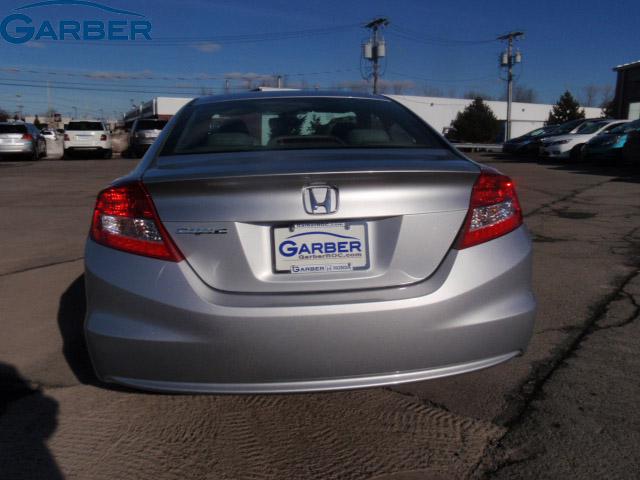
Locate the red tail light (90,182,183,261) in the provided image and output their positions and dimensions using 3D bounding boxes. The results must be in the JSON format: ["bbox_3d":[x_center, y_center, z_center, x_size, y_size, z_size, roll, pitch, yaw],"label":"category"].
[{"bbox_3d":[-0.646,-0.081,1.772,0.380,0.270,0.350,-2,12,-5],"label":"red tail light"}]

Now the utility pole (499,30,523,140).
[{"bbox_3d":[16.000,-12.930,44.303,0.900,8.932,2.300,-8,14,-29],"label":"utility pole"}]

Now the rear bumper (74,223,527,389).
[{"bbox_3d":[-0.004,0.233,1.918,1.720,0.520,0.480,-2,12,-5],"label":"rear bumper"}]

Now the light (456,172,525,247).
[{"bbox_3d":[0.628,-0.130,1.886,0.380,0.270,0.350,-2,12,-5],"label":"light"}]

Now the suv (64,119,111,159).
[{"bbox_3d":[-11.402,-5.095,25.600,1.850,1.690,4.500,-5,13,-20],"label":"suv"}]

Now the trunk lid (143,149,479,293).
[{"bbox_3d":[-0.015,-0.082,1.911,1.240,0.440,0.520,-2,12,-5],"label":"trunk lid"}]

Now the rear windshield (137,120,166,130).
[{"bbox_3d":[-7.957,-5.417,24.491,1.330,0.450,0.300,-5,13,-20],"label":"rear windshield"}]

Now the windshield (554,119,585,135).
[{"bbox_3d":[9.879,-4.478,20.335,0.750,0.500,1.380,-2,12,-6],"label":"windshield"}]

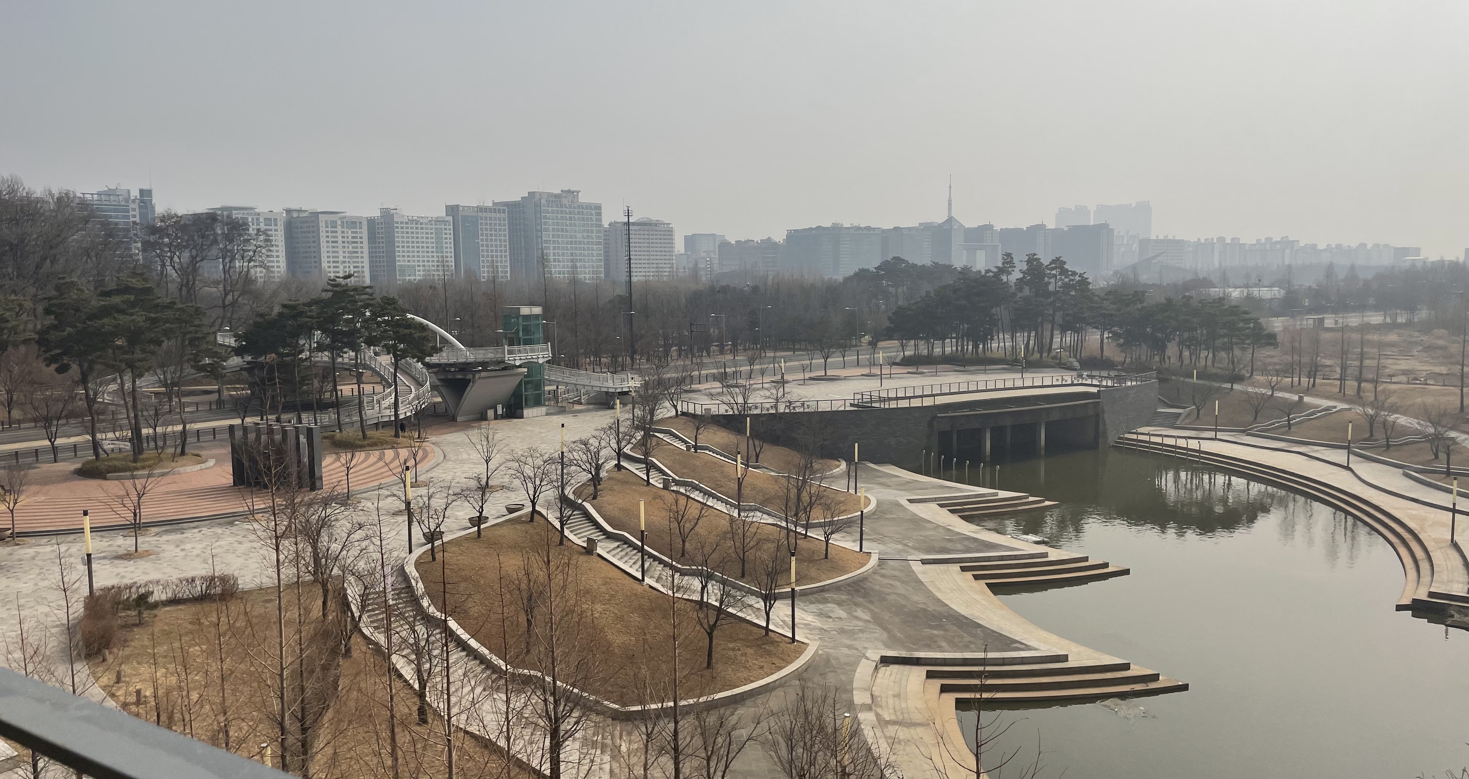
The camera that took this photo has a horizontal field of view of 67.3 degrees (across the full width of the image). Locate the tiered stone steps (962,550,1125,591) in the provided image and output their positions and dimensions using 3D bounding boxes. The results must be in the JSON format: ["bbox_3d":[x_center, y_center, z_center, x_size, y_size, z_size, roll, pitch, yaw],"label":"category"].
[{"bbox_3d":[21.387,12.392,76.445,12.300,1.050,4.300,-2,6,-15],"label":"tiered stone steps"}]

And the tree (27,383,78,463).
[{"bbox_3d":[-47.644,2.278,77.162,3.384,5.786,3.215,-4,7,-32],"label":"tree"}]

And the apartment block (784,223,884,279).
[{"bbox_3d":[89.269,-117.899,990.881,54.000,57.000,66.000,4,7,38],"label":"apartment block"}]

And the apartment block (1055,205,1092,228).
[{"bbox_3d":[852.455,-371.636,2777.515,80.000,184.000,46.000,4,7,38],"label":"apartment block"}]

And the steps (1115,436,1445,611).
[{"bbox_3d":[48.694,9.621,100.087,11.800,1.100,64.600,0,6,3],"label":"steps"}]

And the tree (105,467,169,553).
[{"bbox_3d":[-28.027,5.611,51.676,2.968,4.125,2.820,-4,7,-29],"label":"tree"}]

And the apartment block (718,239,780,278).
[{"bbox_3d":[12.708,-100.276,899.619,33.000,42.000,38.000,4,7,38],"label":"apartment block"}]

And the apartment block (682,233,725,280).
[{"bbox_3d":[-31.926,-124.953,1072.764,34.000,50.500,19.000,-5,8,-39],"label":"apartment block"}]

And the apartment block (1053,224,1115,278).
[{"bbox_3d":[319.093,-123.010,1012.957,19.000,53.300,47.000,-5,8,-39],"label":"apartment block"}]

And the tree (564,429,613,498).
[{"bbox_3d":[-8.316,4.267,63.706,2.793,4.259,2.653,-1,6,-8],"label":"tree"}]

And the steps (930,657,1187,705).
[{"bbox_3d":[14.335,13.010,48.739,11.625,1.240,1.911,-1,6,-6],"label":"steps"}]

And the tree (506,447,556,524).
[{"bbox_3d":[-12.655,5.944,68.377,3.000,4.700,3.000,-1,6,0],"label":"tree"}]

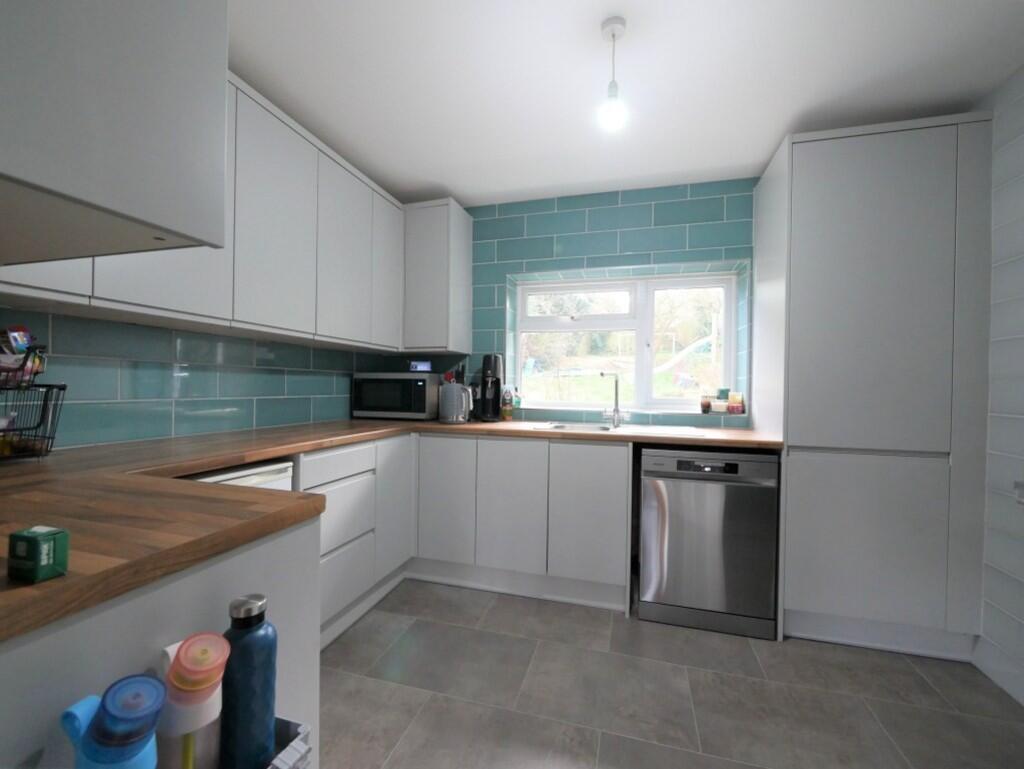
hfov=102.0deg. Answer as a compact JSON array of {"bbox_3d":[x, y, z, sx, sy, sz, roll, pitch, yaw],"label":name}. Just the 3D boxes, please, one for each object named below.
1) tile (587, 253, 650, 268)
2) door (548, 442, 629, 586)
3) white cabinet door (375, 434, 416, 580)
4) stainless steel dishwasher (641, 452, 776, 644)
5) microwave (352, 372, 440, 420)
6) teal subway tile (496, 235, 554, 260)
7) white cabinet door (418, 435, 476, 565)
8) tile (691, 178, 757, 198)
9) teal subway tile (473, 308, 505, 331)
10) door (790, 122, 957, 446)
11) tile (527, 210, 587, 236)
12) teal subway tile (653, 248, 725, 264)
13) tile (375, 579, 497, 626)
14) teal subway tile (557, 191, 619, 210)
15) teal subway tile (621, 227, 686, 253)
[{"bbox_3d":[0.672,-0.777,2.602,0.399,0.072,0.010,1,1,15],"label":"tile"},{"bbox_3d":[0.389,0.661,2.137,0.398,0.697,0.020,1,1,15],"label":"door"},{"bbox_3d":[-0.636,0.641,2.215,0.020,0.710,0.346,1,0,15],"label":"white cabinet door"},{"bbox_3d":[1.004,0.748,2.258,0.598,0.846,0.590,1,0,15],"label":"stainless steel dishwasher"},{"bbox_3d":[-0.754,0.081,2.814,0.487,0.294,0.360,1,0,7],"label":"microwave"},{"bbox_3d":[0.093,-0.910,2.798,0.402,0.151,0.010,1,0,15],"label":"teal subway tile"},{"bbox_3d":[-0.360,0.651,2.340,0.348,0.697,0.020,1,1,15],"label":"white cabinet door"},{"bbox_3d":[1.243,-1.161,2.462,0.357,0.091,0.010,1,0,15],"label":"tile"},{"bbox_3d":[-0.164,-0.449,2.831,0.258,0.148,0.010,1,1,15],"label":"teal subway tile"},{"bbox_3d":[1.559,-0.403,1.816,0.596,1.371,0.020,1,1,15],"label":"door"},{"bbox_3d":[0.289,-1.051,2.717,0.400,0.150,0.010,1,0,15],"label":"tile"},{"bbox_3d":[1.061,-0.770,2.497,0.399,0.075,0.010,1,1,15],"label":"teal subway tile"},{"bbox_3d":[-0.408,1.159,2.224,0.588,0.010,0.377,1,1,15],"label":"tile"},{"bbox_3d":[0.485,-1.172,2.665,0.400,0.091,0.010,1,0,15],"label":"teal subway tile"},{"bbox_3d":[0.881,-0.898,2.587,0.402,0.151,0.010,1,0,15],"label":"teal subway tile"}]

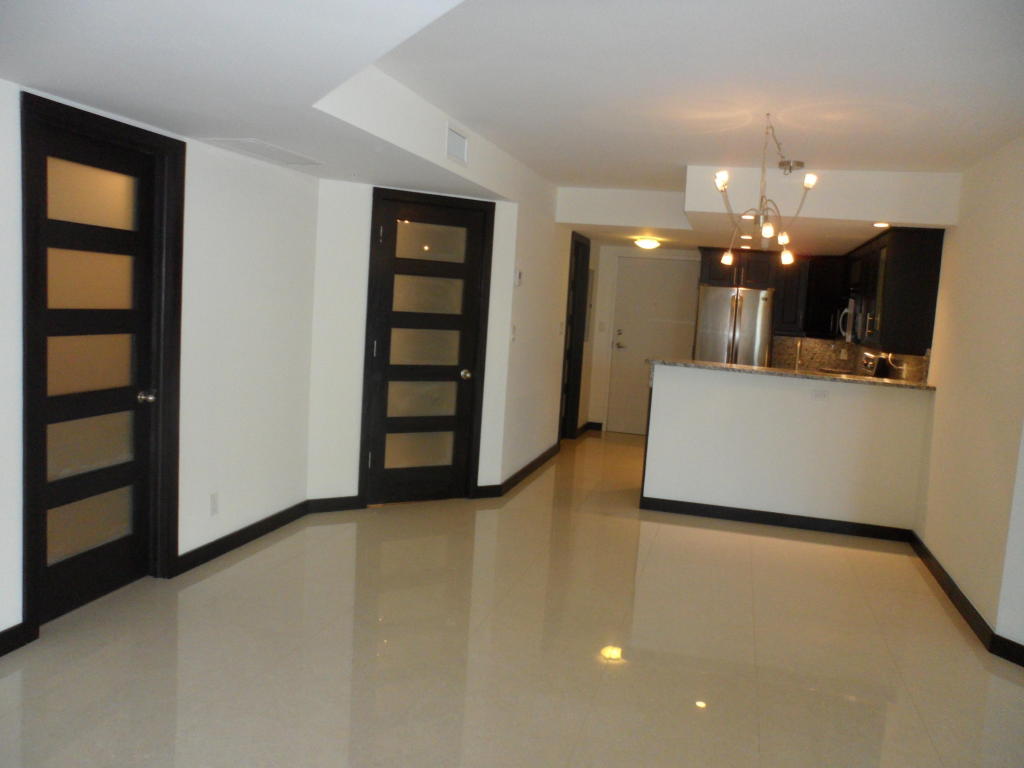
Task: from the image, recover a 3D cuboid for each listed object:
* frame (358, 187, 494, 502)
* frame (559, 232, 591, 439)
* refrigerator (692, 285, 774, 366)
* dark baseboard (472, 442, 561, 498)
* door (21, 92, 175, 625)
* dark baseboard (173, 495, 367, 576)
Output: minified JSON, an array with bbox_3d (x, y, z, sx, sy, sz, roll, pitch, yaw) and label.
[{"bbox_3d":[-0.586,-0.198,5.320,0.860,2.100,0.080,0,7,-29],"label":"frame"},{"bbox_3d":[0.572,-0.421,7.844,0.140,2.130,0.890,6,7,16],"label":"frame"},{"bbox_3d":[2.433,-0.201,8.575,0.820,1.770,0.780,6,7,16],"label":"refrigerator"},{"bbox_3d":[0.127,0.713,6.612,0.162,0.102,2.122,6,7,18],"label":"dark baseboard"},{"bbox_3d":[-1.785,-0.060,3.362,0.130,2.120,0.880,6,7,16],"label":"door"},{"bbox_3d":[-1.391,0.851,4.552,0.262,0.098,1.539,6,7,21],"label":"dark baseboard"}]

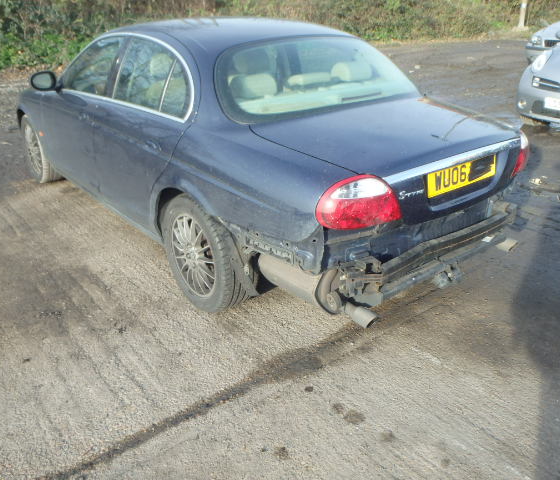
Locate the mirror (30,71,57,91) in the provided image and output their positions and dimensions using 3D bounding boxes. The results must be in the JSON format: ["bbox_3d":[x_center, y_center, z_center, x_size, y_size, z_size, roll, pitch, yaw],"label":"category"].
[{"bbox_3d":[-1.773,-1.196,3.892,0.195,0.150,0.110,-21,31,-37],"label":"mirror"}]

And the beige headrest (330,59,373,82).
[{"bbox_3d":[0.433,-1.015,3.134,0.240,0.130,0.130,-19,30,-35],"label":"beige headrest"}]

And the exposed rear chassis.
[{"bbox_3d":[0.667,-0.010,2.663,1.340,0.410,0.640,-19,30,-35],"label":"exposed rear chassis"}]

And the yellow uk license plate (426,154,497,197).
[{"bbox_3d":[0.837,-0.295,2.349,0.520,0.111,0.015,-19,22,-35],"label":"yellow uk license plate"}]

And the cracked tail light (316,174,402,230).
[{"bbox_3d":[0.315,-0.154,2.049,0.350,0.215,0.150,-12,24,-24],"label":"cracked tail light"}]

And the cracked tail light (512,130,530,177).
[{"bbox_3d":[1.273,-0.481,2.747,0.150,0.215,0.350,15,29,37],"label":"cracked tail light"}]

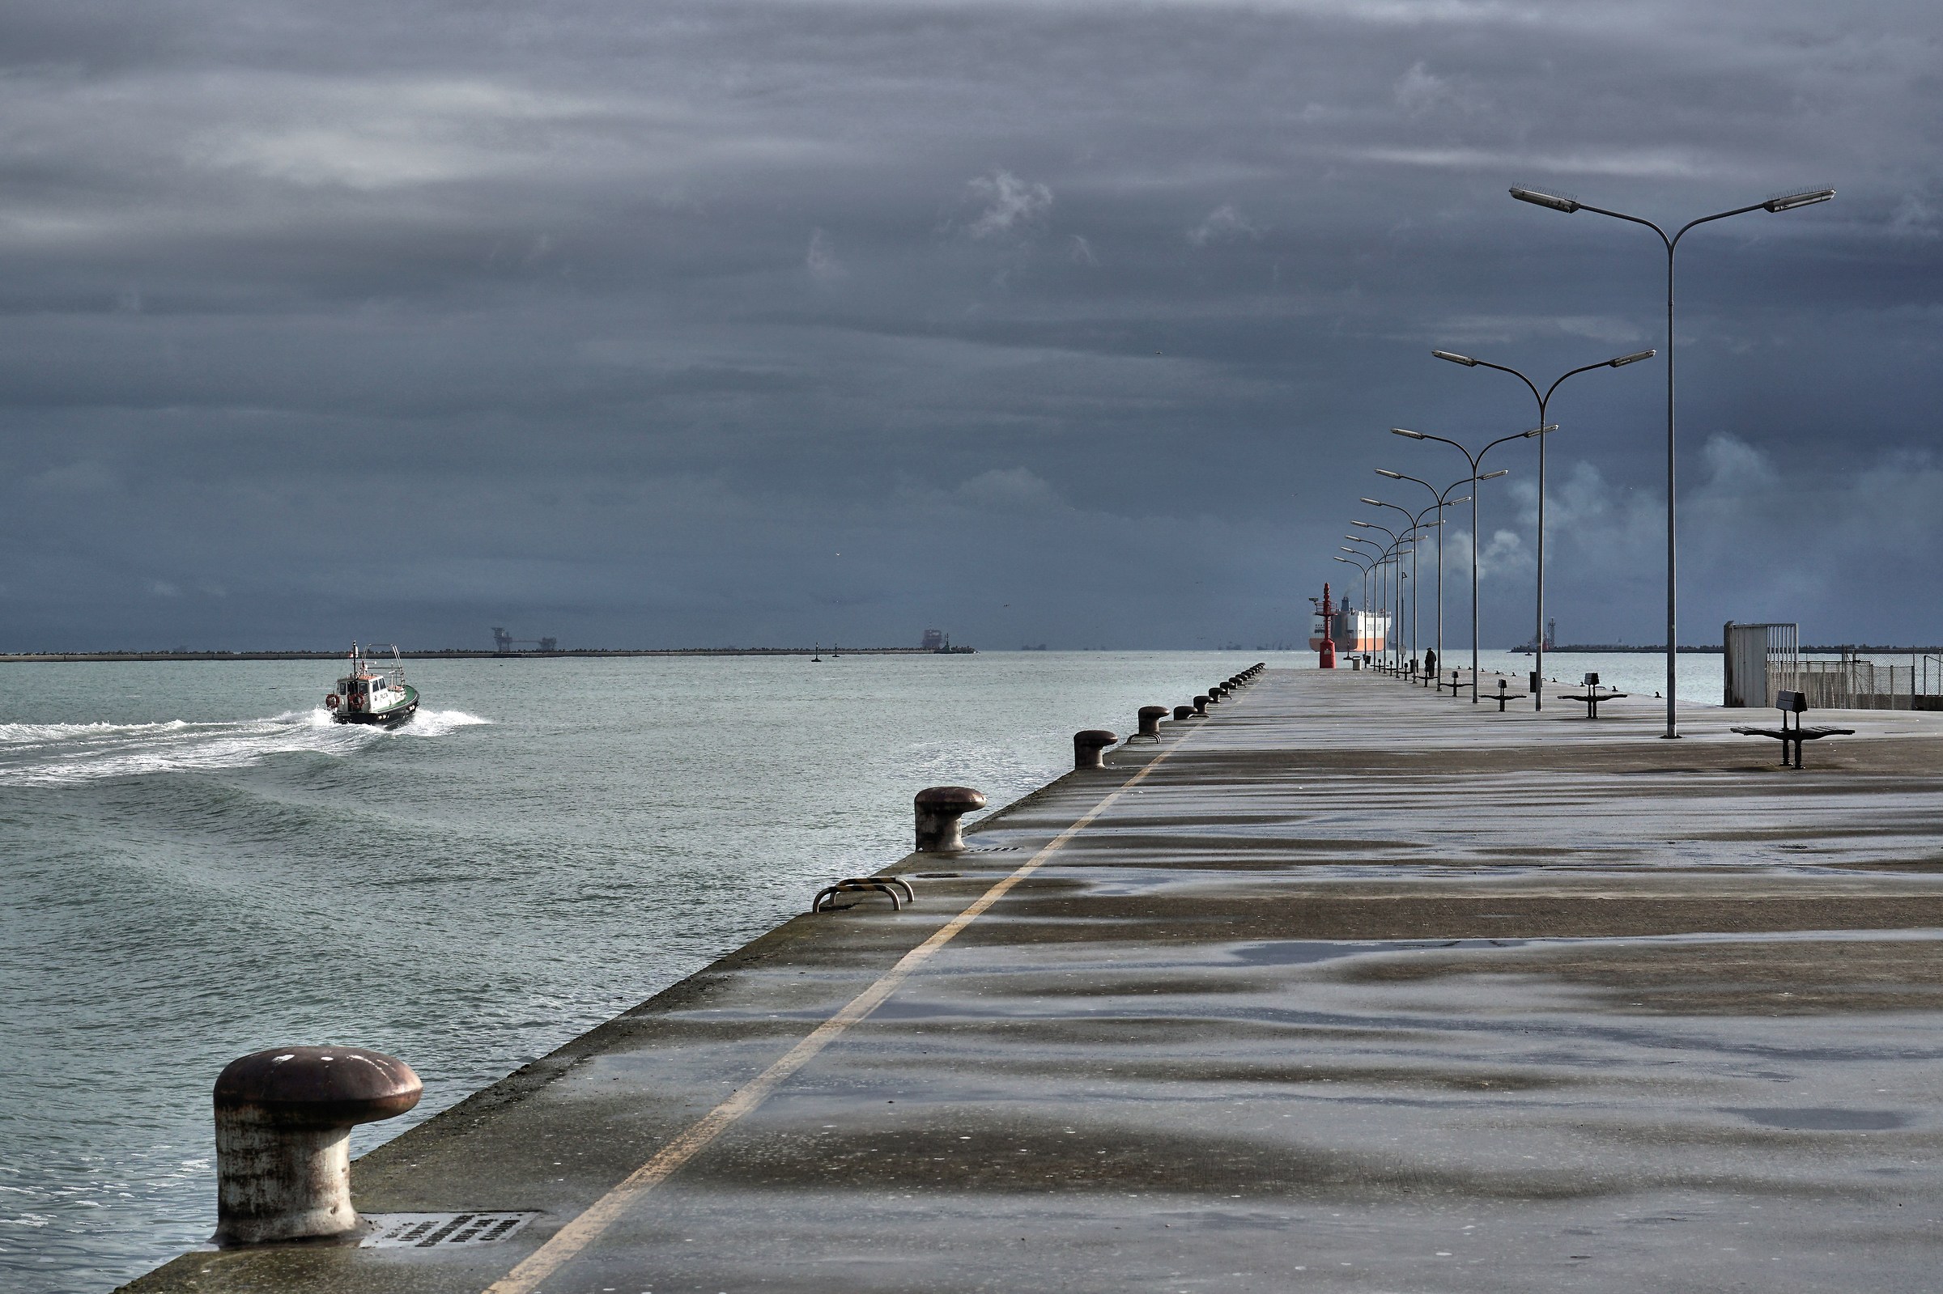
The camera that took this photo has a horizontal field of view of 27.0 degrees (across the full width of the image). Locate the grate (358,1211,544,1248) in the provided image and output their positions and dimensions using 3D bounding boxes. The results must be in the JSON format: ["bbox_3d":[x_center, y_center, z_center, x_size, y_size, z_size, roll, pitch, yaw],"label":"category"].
[{"bbox_3d":[-1.660,1.795,12.361,0.564,0.030,0.702,0,0,5],"label":"grate"}]

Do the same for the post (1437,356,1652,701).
[{"bbox_3d":[14.620,-2.970,103.300,5.600,9.250,0.370,0,0,5],"label":"post"}]

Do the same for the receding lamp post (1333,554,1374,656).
[{"bbox_3d":[32.255,-2.785,330.190,5.202,9.104,0.350,0,0,5],"label":"receding lamp post"}]

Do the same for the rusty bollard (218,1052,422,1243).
[{"bbox_3d":[-1.716,1.300,10.600,0.550,0.500,0.470,0,0,5],"label":"rusty bollard"}]

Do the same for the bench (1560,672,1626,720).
[{"bbox_3d":[13.220,1.055,86.000,1.380,0.960,1.750,0,0,5],"label":"bench"}]

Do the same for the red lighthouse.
[{"bbox_3d":[29.987,-1.765,341.167,1.728,7.231,1.728,0,0,5],"label":"red lighthouse"}]

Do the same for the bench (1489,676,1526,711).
[{"bbox_3d":[15.380,1.413,117.035,1.300,0.909,1.700,0,0,5],"label":"bench"}]

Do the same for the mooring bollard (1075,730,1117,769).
[{"bbox_3d":[1.580,1.300,51.300,0.550,0.500,0.470,0,0,5],"label":"mooring bollard"}]

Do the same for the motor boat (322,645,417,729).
[{"bbox_3d":[-31.043,1.996,213.000,2.800,4.555,8.200,0,0,18],"label":"motor boat"}]

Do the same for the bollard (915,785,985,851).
[{"bbox_3d":[-0.181,1.495,35.156,0.614,0.566,0.564,0,0,5],"label":"bollard"}]

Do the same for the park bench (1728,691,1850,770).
[{"bbox_3d":[10.470,1.070,51.600,1.380,0.960,1.750,0,0,5],"label":"park bench"}]

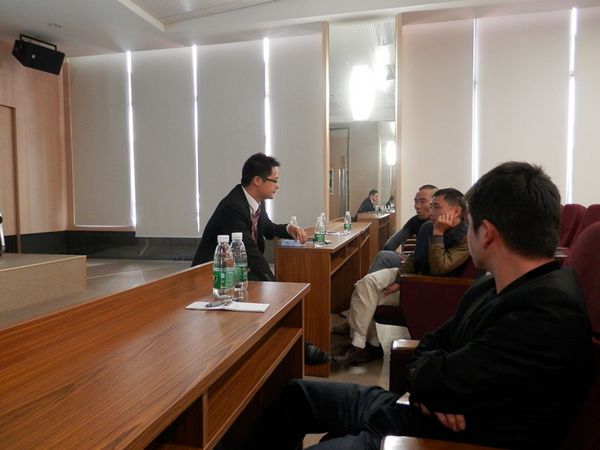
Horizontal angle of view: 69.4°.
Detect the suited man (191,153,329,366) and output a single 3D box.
[{"bbox_3d":[-0.200,0.258,2.400,0.740,1.280,0.580,0,3,13],"label":"suited man"}]

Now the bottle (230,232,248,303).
[{"bbox_3d":[-0.210,0.122,1.470,0.062,0.192,0.062,0,3,13],"label":"bottle"}]

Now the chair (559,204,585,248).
[{"bbox_3d":[2.106,0.322,3.737,0.660,1.000,0.570,0,3,13],"label":"chair"}]

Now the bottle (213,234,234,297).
[{"bbox_3d":[-0.242,0.128,1.378,0.062,0.192,0.062,0,3,13],"label":"bottle"}]

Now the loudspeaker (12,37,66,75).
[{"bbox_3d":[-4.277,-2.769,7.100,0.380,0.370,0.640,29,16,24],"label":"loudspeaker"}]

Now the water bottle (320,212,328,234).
[{"bbox_3d":[0.191,0.004,3.518,0.062,0.192,0.062,0,3,13],"label":"water bottle"}]

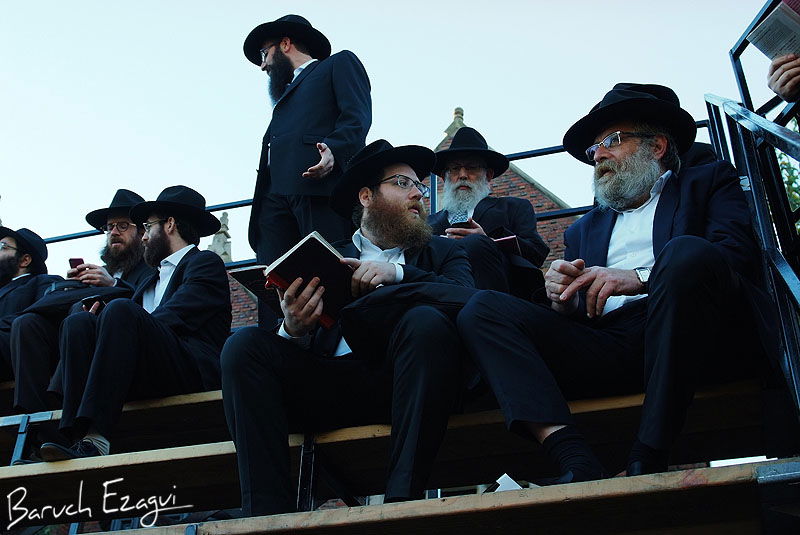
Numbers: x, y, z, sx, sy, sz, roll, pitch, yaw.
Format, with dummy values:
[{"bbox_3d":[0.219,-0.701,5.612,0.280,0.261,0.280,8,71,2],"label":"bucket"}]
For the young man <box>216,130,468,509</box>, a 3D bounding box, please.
[{"bbox_3d":[-0.038,0.180,3.038,0.680,1.286,0.800,-15,-29,23],"label":"young man"}]

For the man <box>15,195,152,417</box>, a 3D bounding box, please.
[{"bbox_3d":[-1.235,0.160,4.590,0.560,1.260,0.860,-18,-30,29],"label":"man"}]

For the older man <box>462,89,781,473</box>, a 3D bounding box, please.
[{"bbox_3d":[0.688,0.019,2.758,0.600,1.268,0.930,-24,-33,36],"label":"older man"}]

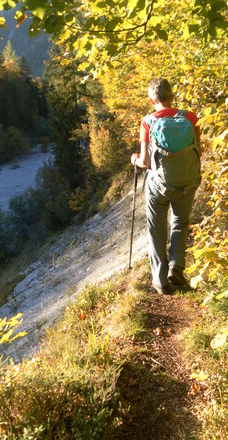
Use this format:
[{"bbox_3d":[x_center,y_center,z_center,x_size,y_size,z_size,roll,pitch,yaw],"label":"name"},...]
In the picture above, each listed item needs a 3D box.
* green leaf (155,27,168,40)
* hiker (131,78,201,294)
[{"bbox_3d":[0.219,-0.861,2.053,0.062,0.070,0.025,0,14,0],"label":"green leaf"},{"bbox_3d":[0.428,-0.253,3.565,0.540,1.680,0.620,-1,14,-3],"label":"hiker"}]

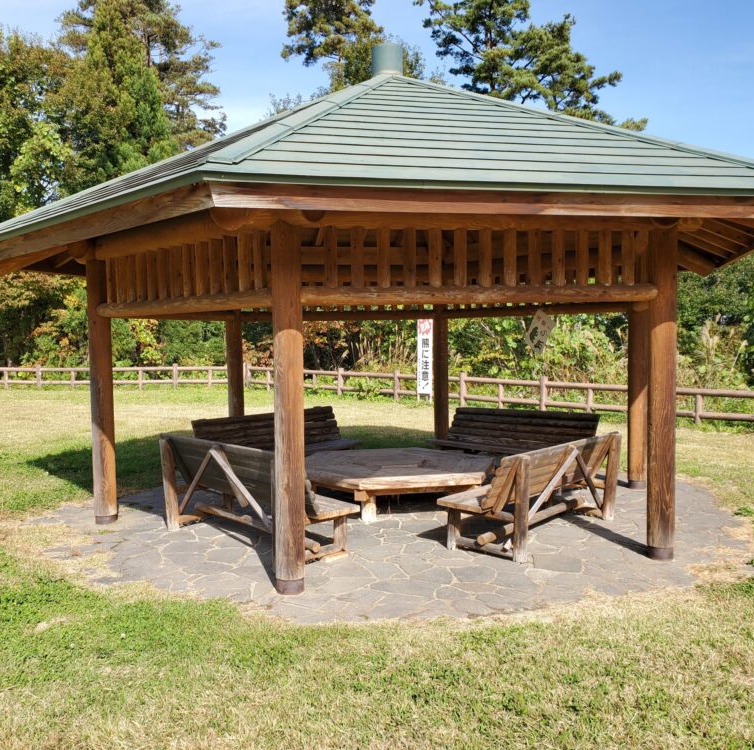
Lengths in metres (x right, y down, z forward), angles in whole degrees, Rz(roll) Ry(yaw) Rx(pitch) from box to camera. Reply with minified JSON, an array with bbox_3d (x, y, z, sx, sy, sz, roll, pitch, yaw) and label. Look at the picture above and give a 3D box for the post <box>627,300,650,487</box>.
[{"bbox_3d":[2.815,0.033,8.095,0.193,2.370,0.193,0,3,19],"label":"post"}]

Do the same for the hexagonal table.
[{"bbox_3d":[0.166,1.025,7.211,2.147,0.384,1.860,-1,3,-15],"label":"hexagonal table"}]

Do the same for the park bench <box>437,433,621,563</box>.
[{"bbox_3d":[1.296,0.924,6.214,0.719,0.774,1.833,1,3,39],"label":"park bench"}]

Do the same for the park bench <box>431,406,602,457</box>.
[{"bbox_3d":[1.484,0.769,8.327,0.651,0.754,1.868,-3,4,-44],"label":"park bench"}]

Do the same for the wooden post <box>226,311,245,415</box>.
[{"bbox_3d":[-1.750,0.021,9.353,0.193,2.370,0.193,-1,2,-11],"label":"wooden post"}]

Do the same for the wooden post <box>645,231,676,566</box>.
[{"bbox_3d":[2.080,0.149,5.466,0.199,2.370,0.199,0,3,21],"label":"wooden post"}]

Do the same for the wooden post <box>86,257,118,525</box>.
[{"bbox_3d":[-2.465,0.137,6.724,0.193,2.370,0.193,-1,3,-20],"label":"wooden post"}]

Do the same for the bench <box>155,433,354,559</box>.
[{"bbox_3d":[-1.045,0.964,6.243,0.734,0.848,1.798,-3,4,-42],"label":"bench"}]

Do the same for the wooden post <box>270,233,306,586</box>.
[{"bbox_3d":[-0.561,0.201,4.780,0.188,2.370,0.188,-1,2,-7],"label":"wooden post"}]

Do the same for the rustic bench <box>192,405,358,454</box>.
[{"bbox_3d":[-1.099,0.838,8.685,0.727,0.782,1.928,1,3,40],"label":"rustic bench"}]

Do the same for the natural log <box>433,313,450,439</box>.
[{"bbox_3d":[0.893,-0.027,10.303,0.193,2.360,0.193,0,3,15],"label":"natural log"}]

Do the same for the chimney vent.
[{"bbox_3d":[0.105,-3.042,7.279,0.305,0.295,0.305,0,2,1],"label":"chimney vent"}]

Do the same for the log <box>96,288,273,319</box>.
[{"bbox_3d":[-1.566,-0.567,5.885,0.125,0.125,2.638,-4,4,-44],"label":"log"}]

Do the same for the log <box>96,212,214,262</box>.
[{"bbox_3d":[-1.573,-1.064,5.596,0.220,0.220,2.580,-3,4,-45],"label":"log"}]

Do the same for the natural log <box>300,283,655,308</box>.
[{"bbox_3d":[0.769,-0.561,5.239,2.648,0.125,0.125,-2,3,-14],"label":"natural log"}]

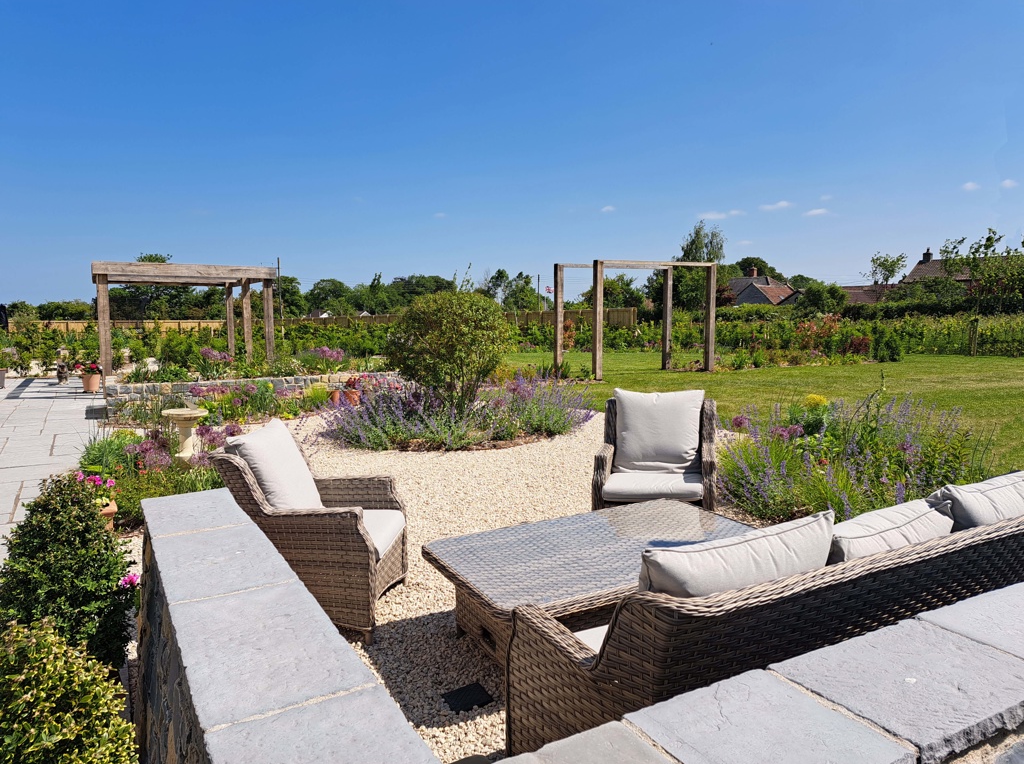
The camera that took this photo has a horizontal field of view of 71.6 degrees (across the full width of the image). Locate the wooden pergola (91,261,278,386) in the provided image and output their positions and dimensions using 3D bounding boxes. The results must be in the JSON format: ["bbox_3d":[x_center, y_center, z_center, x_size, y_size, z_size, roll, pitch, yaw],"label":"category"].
[{"bbox_3d":[-6.968,-1.168,14.777,3.000,2.280,4.850,-3,7,-30],"label":"wooden pergola"}]

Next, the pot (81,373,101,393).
[{"bbox_3d":[-7.610,0.009,12.819,0.310,0.290,0.310,0,6,0],"label":"pot"}]

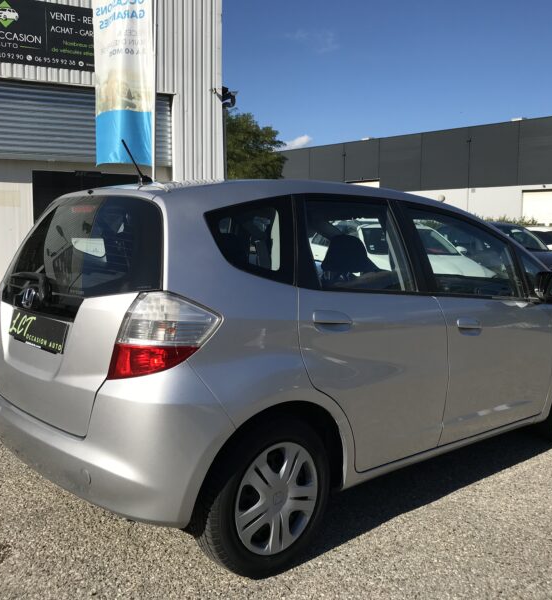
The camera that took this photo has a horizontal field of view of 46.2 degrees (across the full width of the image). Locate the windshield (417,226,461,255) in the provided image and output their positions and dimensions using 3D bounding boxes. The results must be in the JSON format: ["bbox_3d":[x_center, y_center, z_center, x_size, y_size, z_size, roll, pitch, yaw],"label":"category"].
[{"bbox_3d":[1.874,-0.839,9.182,1.380,0.170,0.740,-1,41,-16],"label":"windshield"}]

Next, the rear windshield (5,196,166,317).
[{"bbox_3d":[-0.795,-0.170,2.550,1.220,0.510,0.130,7,-17,47],"label":"rear windshield"}]

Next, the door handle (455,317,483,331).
[{"bbox_3d":[0.886,0.108,2.980,0.210,0.060,0.055,-3,7,-42],"label":"door handle"}]

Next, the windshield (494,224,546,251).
[{"bbox_3d":[4.066,-1.088,11.477,1.380,0.170,0.780,-1,41,-11],"label":"windshield"}]

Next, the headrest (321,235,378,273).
[{"bbox_3d":[0.338,-0.223,3.106,0.130,0.190,0.270,-3,7,-42],"label":"headrest"}]

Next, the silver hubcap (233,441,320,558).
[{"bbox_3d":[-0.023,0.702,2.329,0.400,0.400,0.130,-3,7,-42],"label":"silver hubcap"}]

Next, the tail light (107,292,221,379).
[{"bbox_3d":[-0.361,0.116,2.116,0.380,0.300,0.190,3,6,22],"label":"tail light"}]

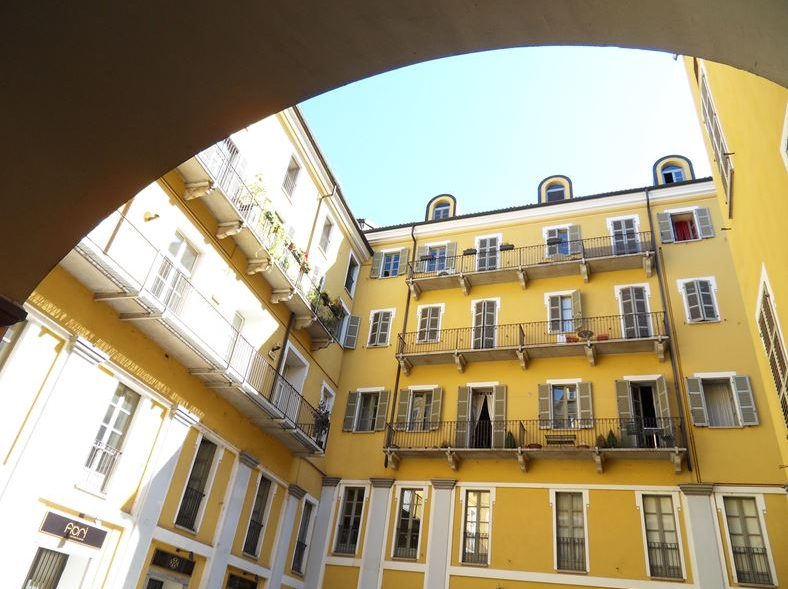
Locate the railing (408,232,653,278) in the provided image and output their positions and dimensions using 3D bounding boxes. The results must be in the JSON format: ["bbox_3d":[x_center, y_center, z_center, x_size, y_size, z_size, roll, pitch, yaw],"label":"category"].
[{"bbox_3d":[5.541,-1.308,22.867,9.891,1.046,0.780,-6,-36,21],"label":"railing"}]

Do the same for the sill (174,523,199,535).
[{"bbox_3d":[-5.567,6.244,14.436,0.220,0.070,0.997,-3,-34,17],"label":"sill"}]

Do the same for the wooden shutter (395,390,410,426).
[{"bbox_3d":[0.367,4.781,22.656,0.465,1.756,0.050,-4,-34,18],"label":"wooden shutter"}]

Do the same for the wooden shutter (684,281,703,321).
[{"bbox_3d":[11.360,0.256,20.630,0.464,1.740,0.050,-18,-41,35],"label":"wooden shutter"}]

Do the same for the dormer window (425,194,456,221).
[{"bbox_3d":[2.760,-4.244,29.850,1.690,2.154,1.300,-6,-35,21],"label":"dormer window"}]

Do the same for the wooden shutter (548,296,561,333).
[{"bbox_3d":[6.675,0.784,22.533,0.460,1.740,0.050,-9,-36,26],"label":"wooden shutter"}]

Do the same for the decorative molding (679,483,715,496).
[{"bbox_3d":[9.809,6.347,17.672,1.025,0.318,0.200,-6,-35,22],"label":"decorative molding"}]

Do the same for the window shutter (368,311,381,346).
[{"bbox_3d":[-0.828,1.511,24.265,0.440,1.660,0.050,-16,-40,33],"label":"window shutter"}]

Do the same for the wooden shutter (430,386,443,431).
[{"bbox_3d":[1.654,4.401,21.169,0.403,1.697,0.060,-16,-42,31],"label":"wooden shutter"}]

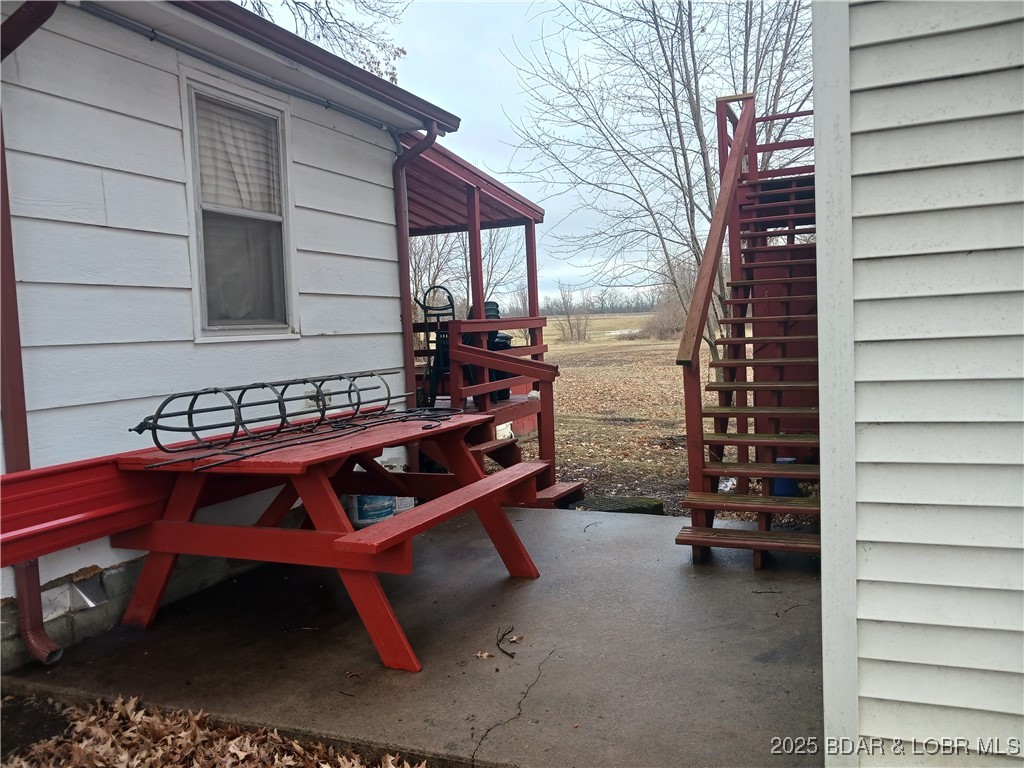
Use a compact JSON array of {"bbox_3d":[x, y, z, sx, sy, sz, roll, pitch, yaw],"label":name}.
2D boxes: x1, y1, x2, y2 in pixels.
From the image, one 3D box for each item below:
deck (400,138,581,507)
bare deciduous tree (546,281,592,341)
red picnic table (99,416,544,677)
[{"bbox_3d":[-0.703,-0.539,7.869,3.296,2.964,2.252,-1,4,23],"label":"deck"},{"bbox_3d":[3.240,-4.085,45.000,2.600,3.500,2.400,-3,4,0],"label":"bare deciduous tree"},{"bbox_3d":[-0.949,0.726,4.334,1.758,0.917,1.843,-1,4,24],"label":"red picnic table"}]

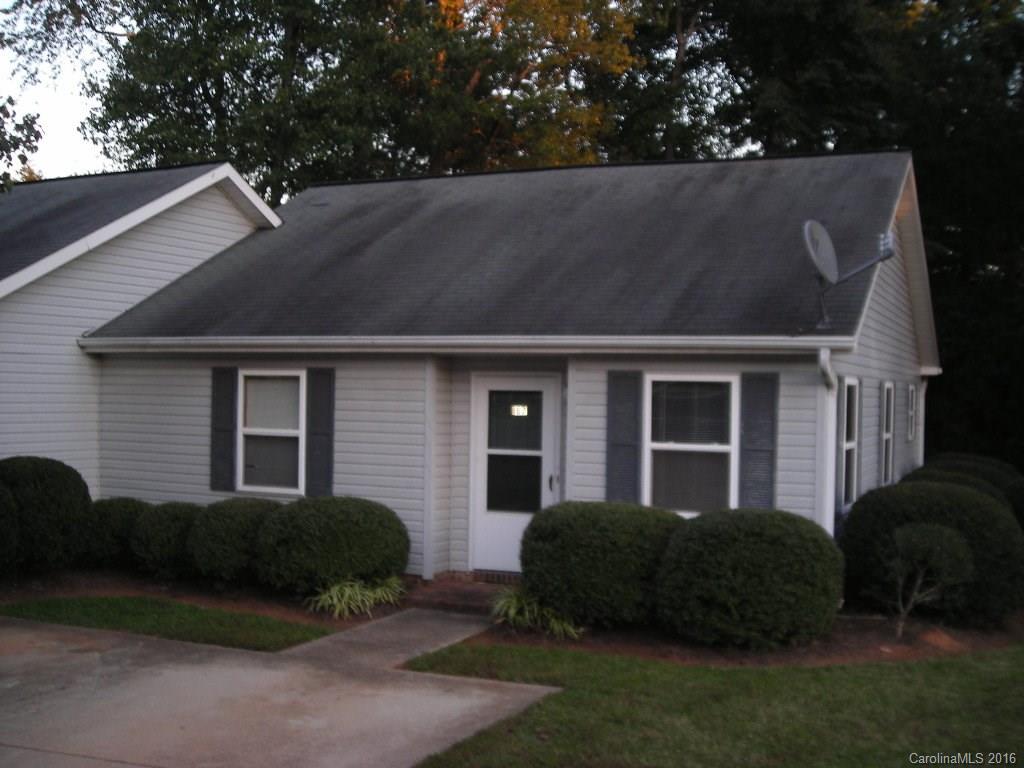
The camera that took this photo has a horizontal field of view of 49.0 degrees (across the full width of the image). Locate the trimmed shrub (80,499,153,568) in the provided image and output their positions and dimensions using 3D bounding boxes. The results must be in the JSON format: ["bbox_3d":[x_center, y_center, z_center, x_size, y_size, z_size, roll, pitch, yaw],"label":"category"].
[{"bbox_3d":[-4.473,1.665,12.673,1.000,0.760,1.000,1,0,25],"label":"trimmed shrub"}]

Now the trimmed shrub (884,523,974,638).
[{"bbox_3d":[3.498,1.637,9.451,0.727,0.935,0.691,1,0,25],"label":"trimmed shrub"}]

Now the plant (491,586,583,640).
[{"bbox_3d":[0.207,1.948,9.564,0.780,0.403,0.600,1,0,25],"label":"plant"}]

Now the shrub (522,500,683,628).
[{"bbox_3d":[0.831,1.595,10.103,1.461,1.054,1.344,1,0,0],"label":"shrub"}]

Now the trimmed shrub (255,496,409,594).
[{"bbox_3d":[-1.814,1.615,11.342,1.488,0.917,1.339,1,0,25],"label":"trimmed shrub"}]

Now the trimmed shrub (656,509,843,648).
[{"bbox_3d":[1.985,1.610,9.432,1.496,1.085,1.376,1,0,25],"label":"trimmed shrub"}]

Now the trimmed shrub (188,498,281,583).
[{"bbox_3d":[-2.804,1.646,11.893,1.120,0.838,1.100,1,0,0],"label":"trimmed shrub"}]

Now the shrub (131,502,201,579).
[{"bbox_3d":[-3.538,1.683,12.226,1.000,0.757,1.050,1,0,25],"label":"shrub"}]

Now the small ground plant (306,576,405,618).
[{"bbox_3d":[-1.440,1.958,10.330,0.938,0.324,0.600,1,0,25],"label":"small ground plant"}]

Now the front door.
[{"bbox_3d":[0.020,0.947,11.832,1.036,2.123,0.100,1,0,25],"label":"front door"}]

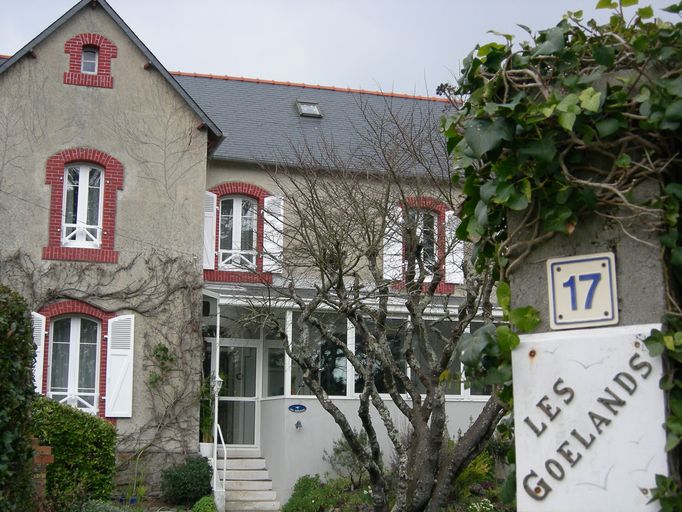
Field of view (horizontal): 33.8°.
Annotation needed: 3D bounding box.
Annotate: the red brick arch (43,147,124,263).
[{"bbox_3d":[-4.725,-0.951,20.645,1.401,2.142,0.144,3,-10,-17],"label":"red brick arch"}]

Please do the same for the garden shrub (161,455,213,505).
[{"bbox_3d":[-2.718,3.920,19.630,0.906,0.845,0.876,3,-10,-17],"label":"garden shrub"}]

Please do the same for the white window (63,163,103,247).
[{"bbox_3d":[-4.740,-0.943,20.694,0.742,1.607,0.144,3,-10,-17],"label":"white window"}]

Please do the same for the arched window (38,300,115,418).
[{"bbox_3d":[-4.751,1.888,20.200,1.360,2.142,0.206,3,-10,-17],"label":"arched window"}]

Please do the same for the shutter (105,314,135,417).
[{"bbox_3d":[-3.985,1.984,20.306,0.474,1.854,0.062,3,-10,-17],"label":"shutter"}]

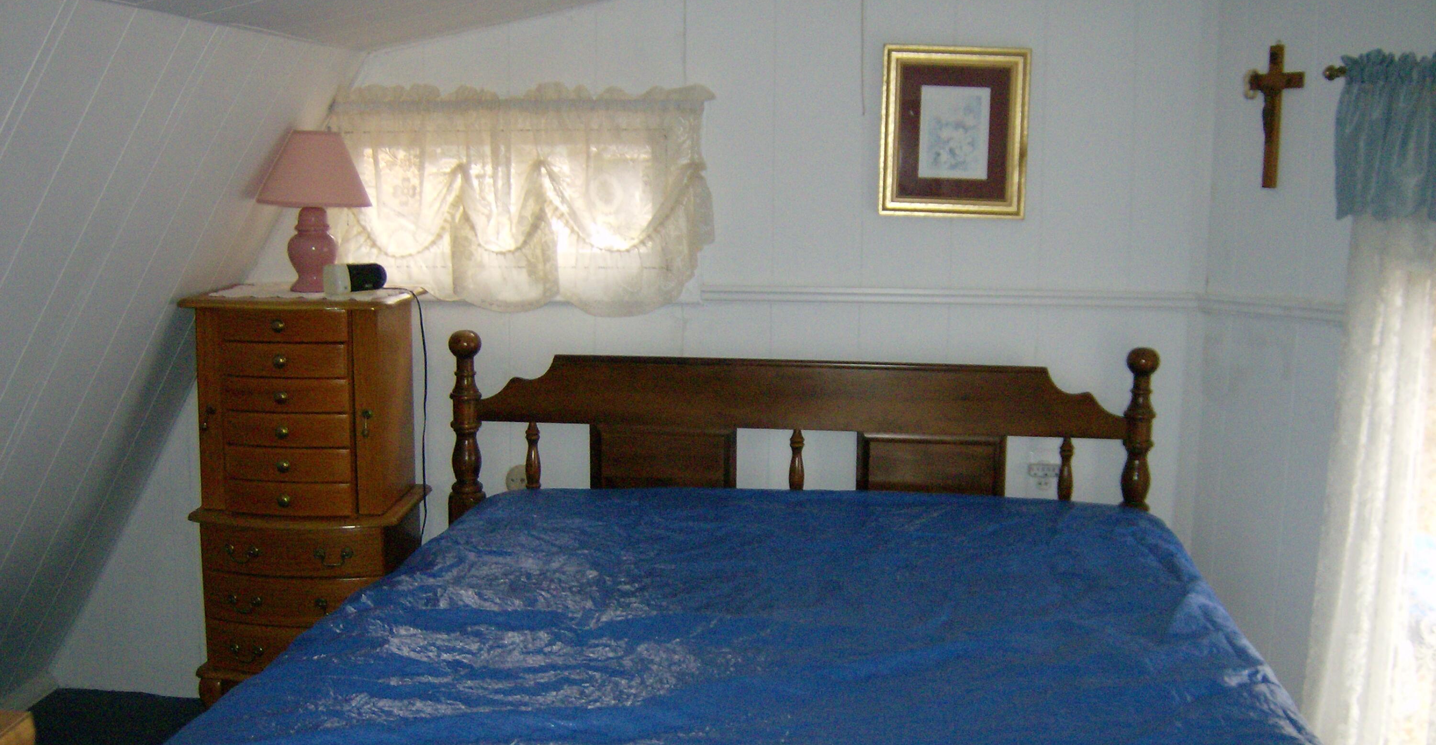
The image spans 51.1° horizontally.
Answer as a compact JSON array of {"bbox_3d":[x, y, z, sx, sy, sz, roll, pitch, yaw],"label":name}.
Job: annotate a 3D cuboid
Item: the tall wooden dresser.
[{"bbox_3d":[-0.936,0.326,3.418,0.475,1.022,0.370,1,7,5],"label":"tall wooden dresser"}]

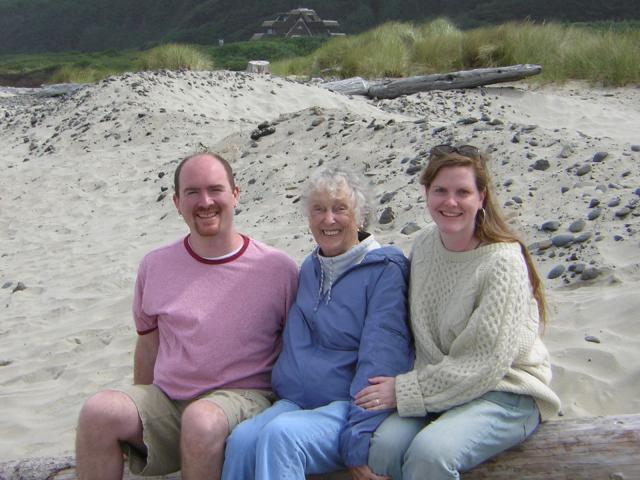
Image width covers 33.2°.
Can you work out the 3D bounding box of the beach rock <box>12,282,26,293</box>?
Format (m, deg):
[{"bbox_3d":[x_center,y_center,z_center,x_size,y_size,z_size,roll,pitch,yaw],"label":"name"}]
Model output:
[{"bbox_3d":[-1.681,0.266,6.000,0.075,0.045,0.065,0,10,0],"label":"beach rock"}]

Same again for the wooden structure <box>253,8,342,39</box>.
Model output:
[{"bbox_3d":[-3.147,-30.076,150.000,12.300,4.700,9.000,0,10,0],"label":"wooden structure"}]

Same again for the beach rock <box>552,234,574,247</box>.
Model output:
[{"bbox_3d":[1.567,0.003,6.900,0.135,0.065,0.100,0,10,0],"label":"beach rock"}]

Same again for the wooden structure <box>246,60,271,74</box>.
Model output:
[{"bbox_3d":[-1.204,-3.372,21.000,0.450,0.280,0.450,0,10,0],"label":"wooden structure"}]

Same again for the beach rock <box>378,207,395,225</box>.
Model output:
[{"bbox_3d":[0.471,-0.174,7.600,0.110,0.115,0.100,0,10,0],"label":"beach rock"}]

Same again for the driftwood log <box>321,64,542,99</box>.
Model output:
[{"bbox_3d":[1.838,-2.652,18.000,3.950,0.420,0.500,-7,12,-21],"label":"driftwood log"}]

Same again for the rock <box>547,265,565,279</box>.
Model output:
[{"bbox_3d":[1.384,0.185,6.300,0.100,0.070,0.085,0,10,0],"label":"rock"}]

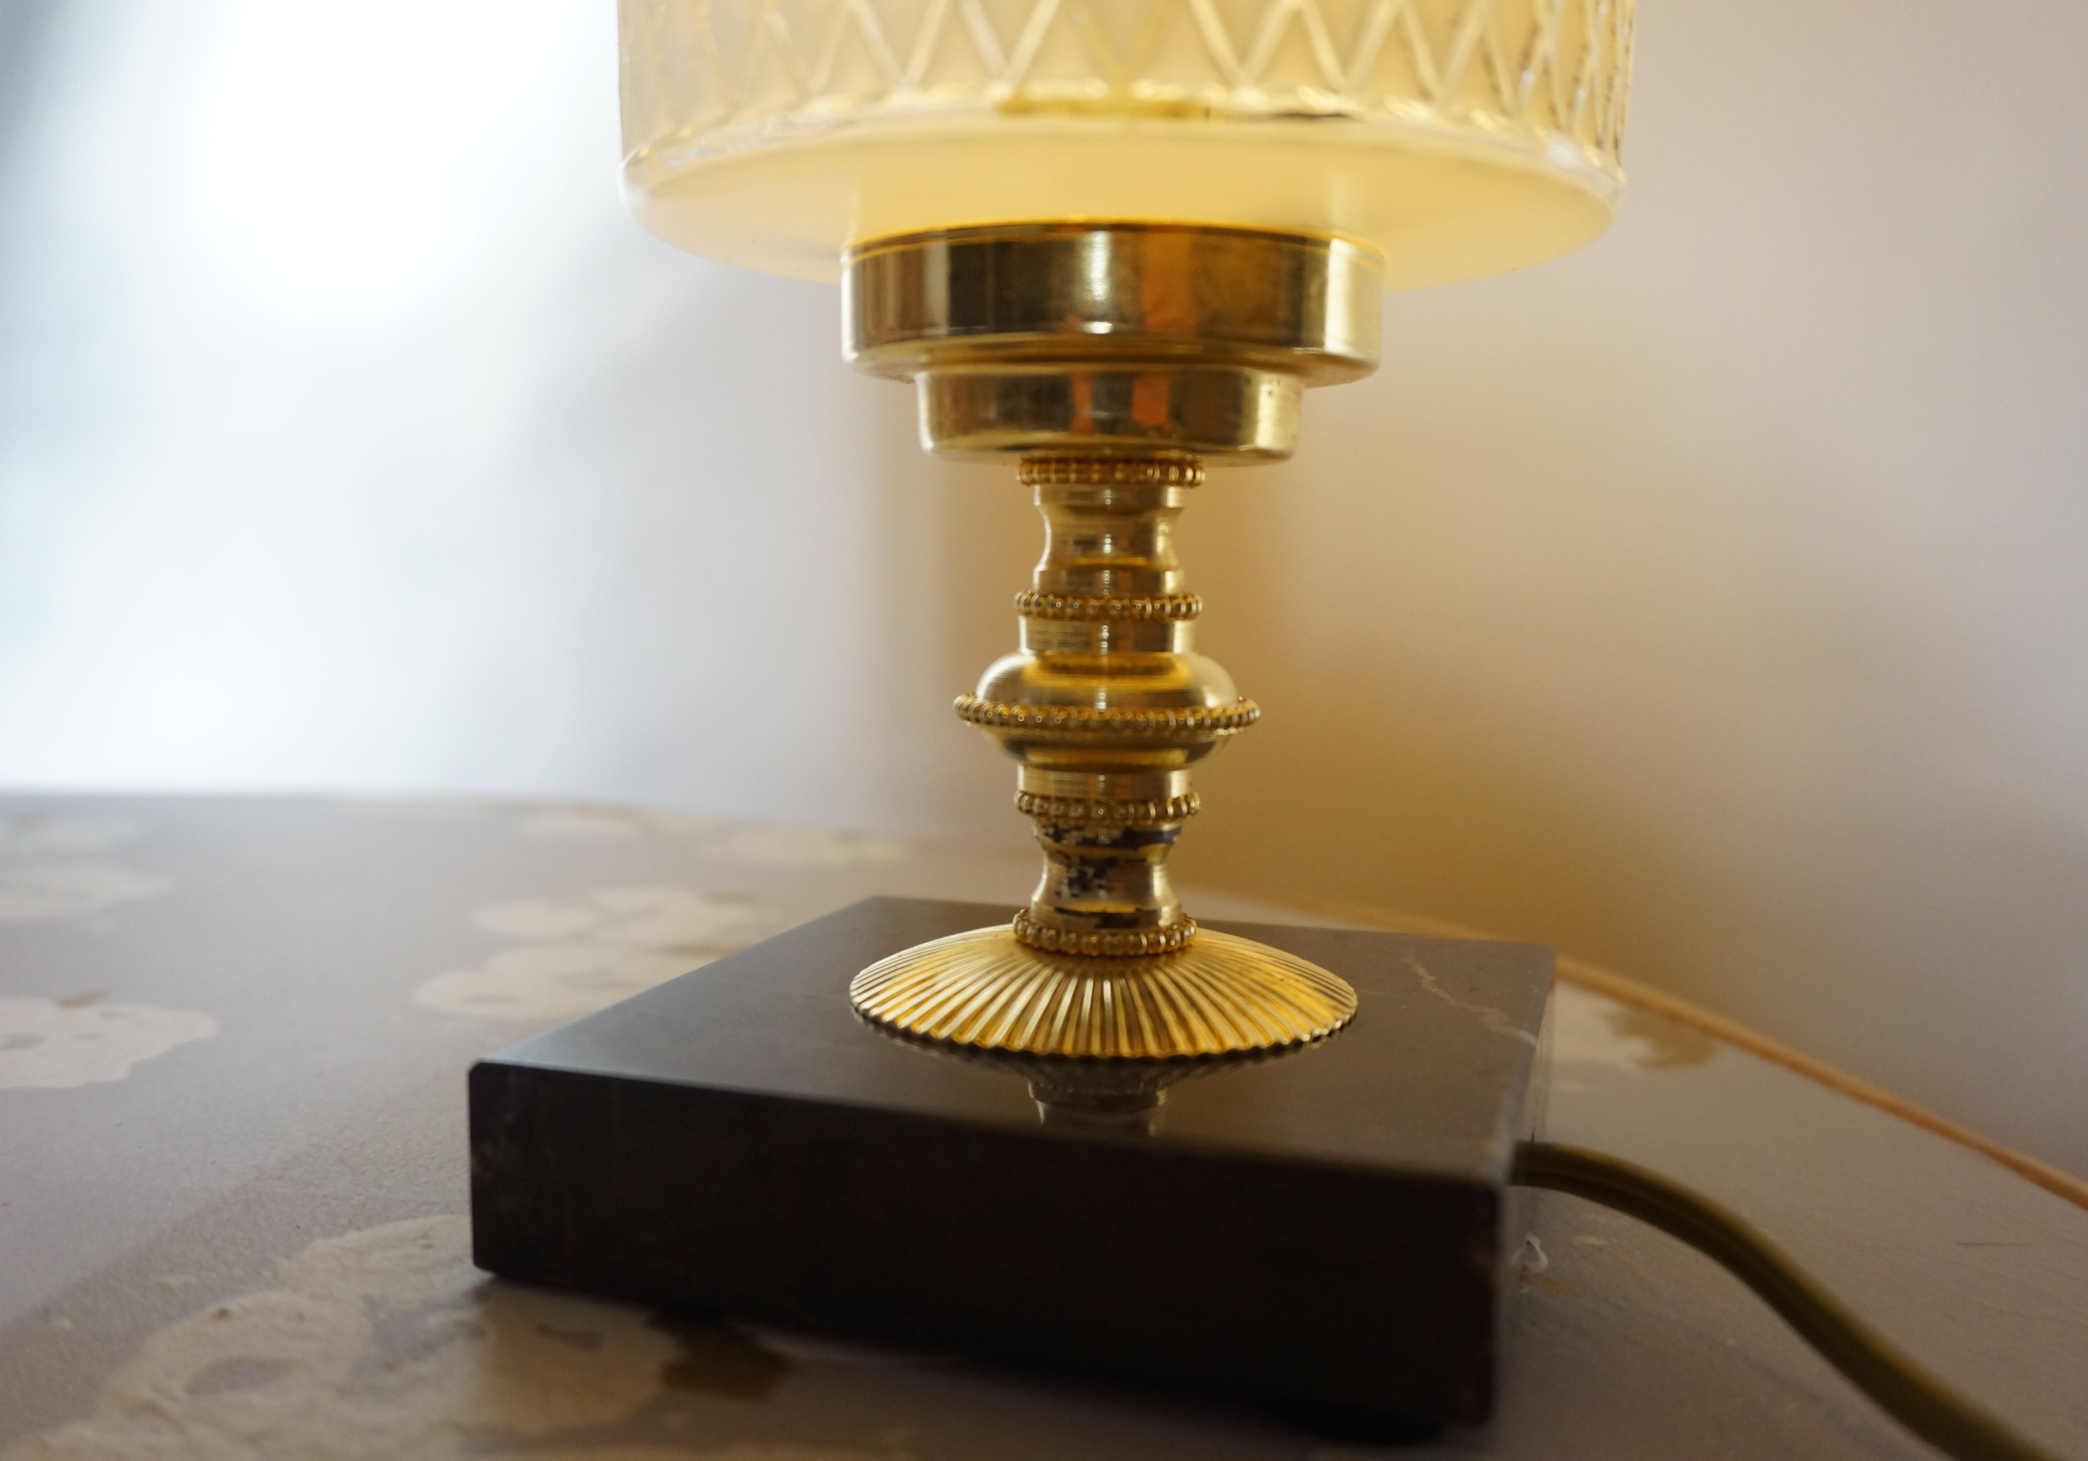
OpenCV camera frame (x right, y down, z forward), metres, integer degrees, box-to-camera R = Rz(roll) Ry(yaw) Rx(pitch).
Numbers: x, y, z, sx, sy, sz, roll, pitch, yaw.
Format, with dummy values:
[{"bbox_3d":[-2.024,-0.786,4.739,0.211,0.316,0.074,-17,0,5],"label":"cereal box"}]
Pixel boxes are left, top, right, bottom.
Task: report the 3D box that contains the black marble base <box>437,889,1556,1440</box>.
[{"bbox_3d":[0.006,0.043,0.212,0.105,0.022,0.103,2,5,19],"label":"black marble base"}]

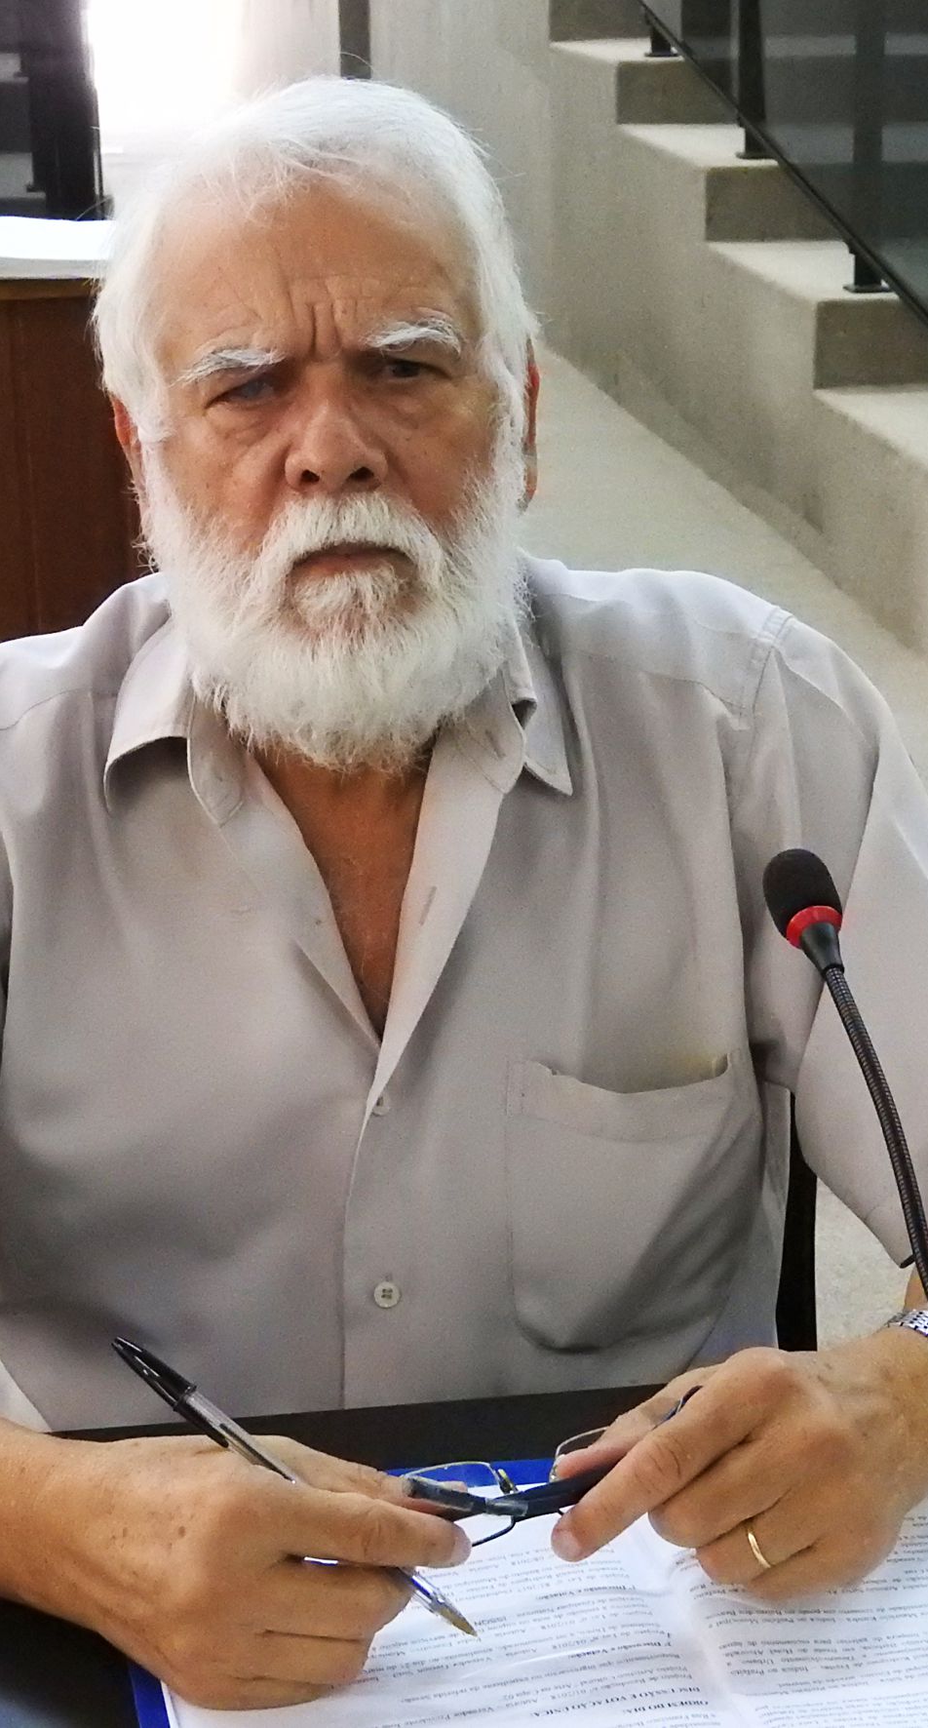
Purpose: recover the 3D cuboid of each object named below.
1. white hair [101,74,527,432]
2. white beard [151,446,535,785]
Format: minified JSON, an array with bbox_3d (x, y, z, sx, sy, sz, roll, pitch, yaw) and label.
[{"bbox_3d":[-0.065,-0.250,1.460,0.188,0.180,0.195,-4,11,-4],"label":"white hair"},{"bbox_3d":[-0.054,-0.102,1.387,0.160,0.138,0.115,-4,11,-4],"label":"white beard"}]

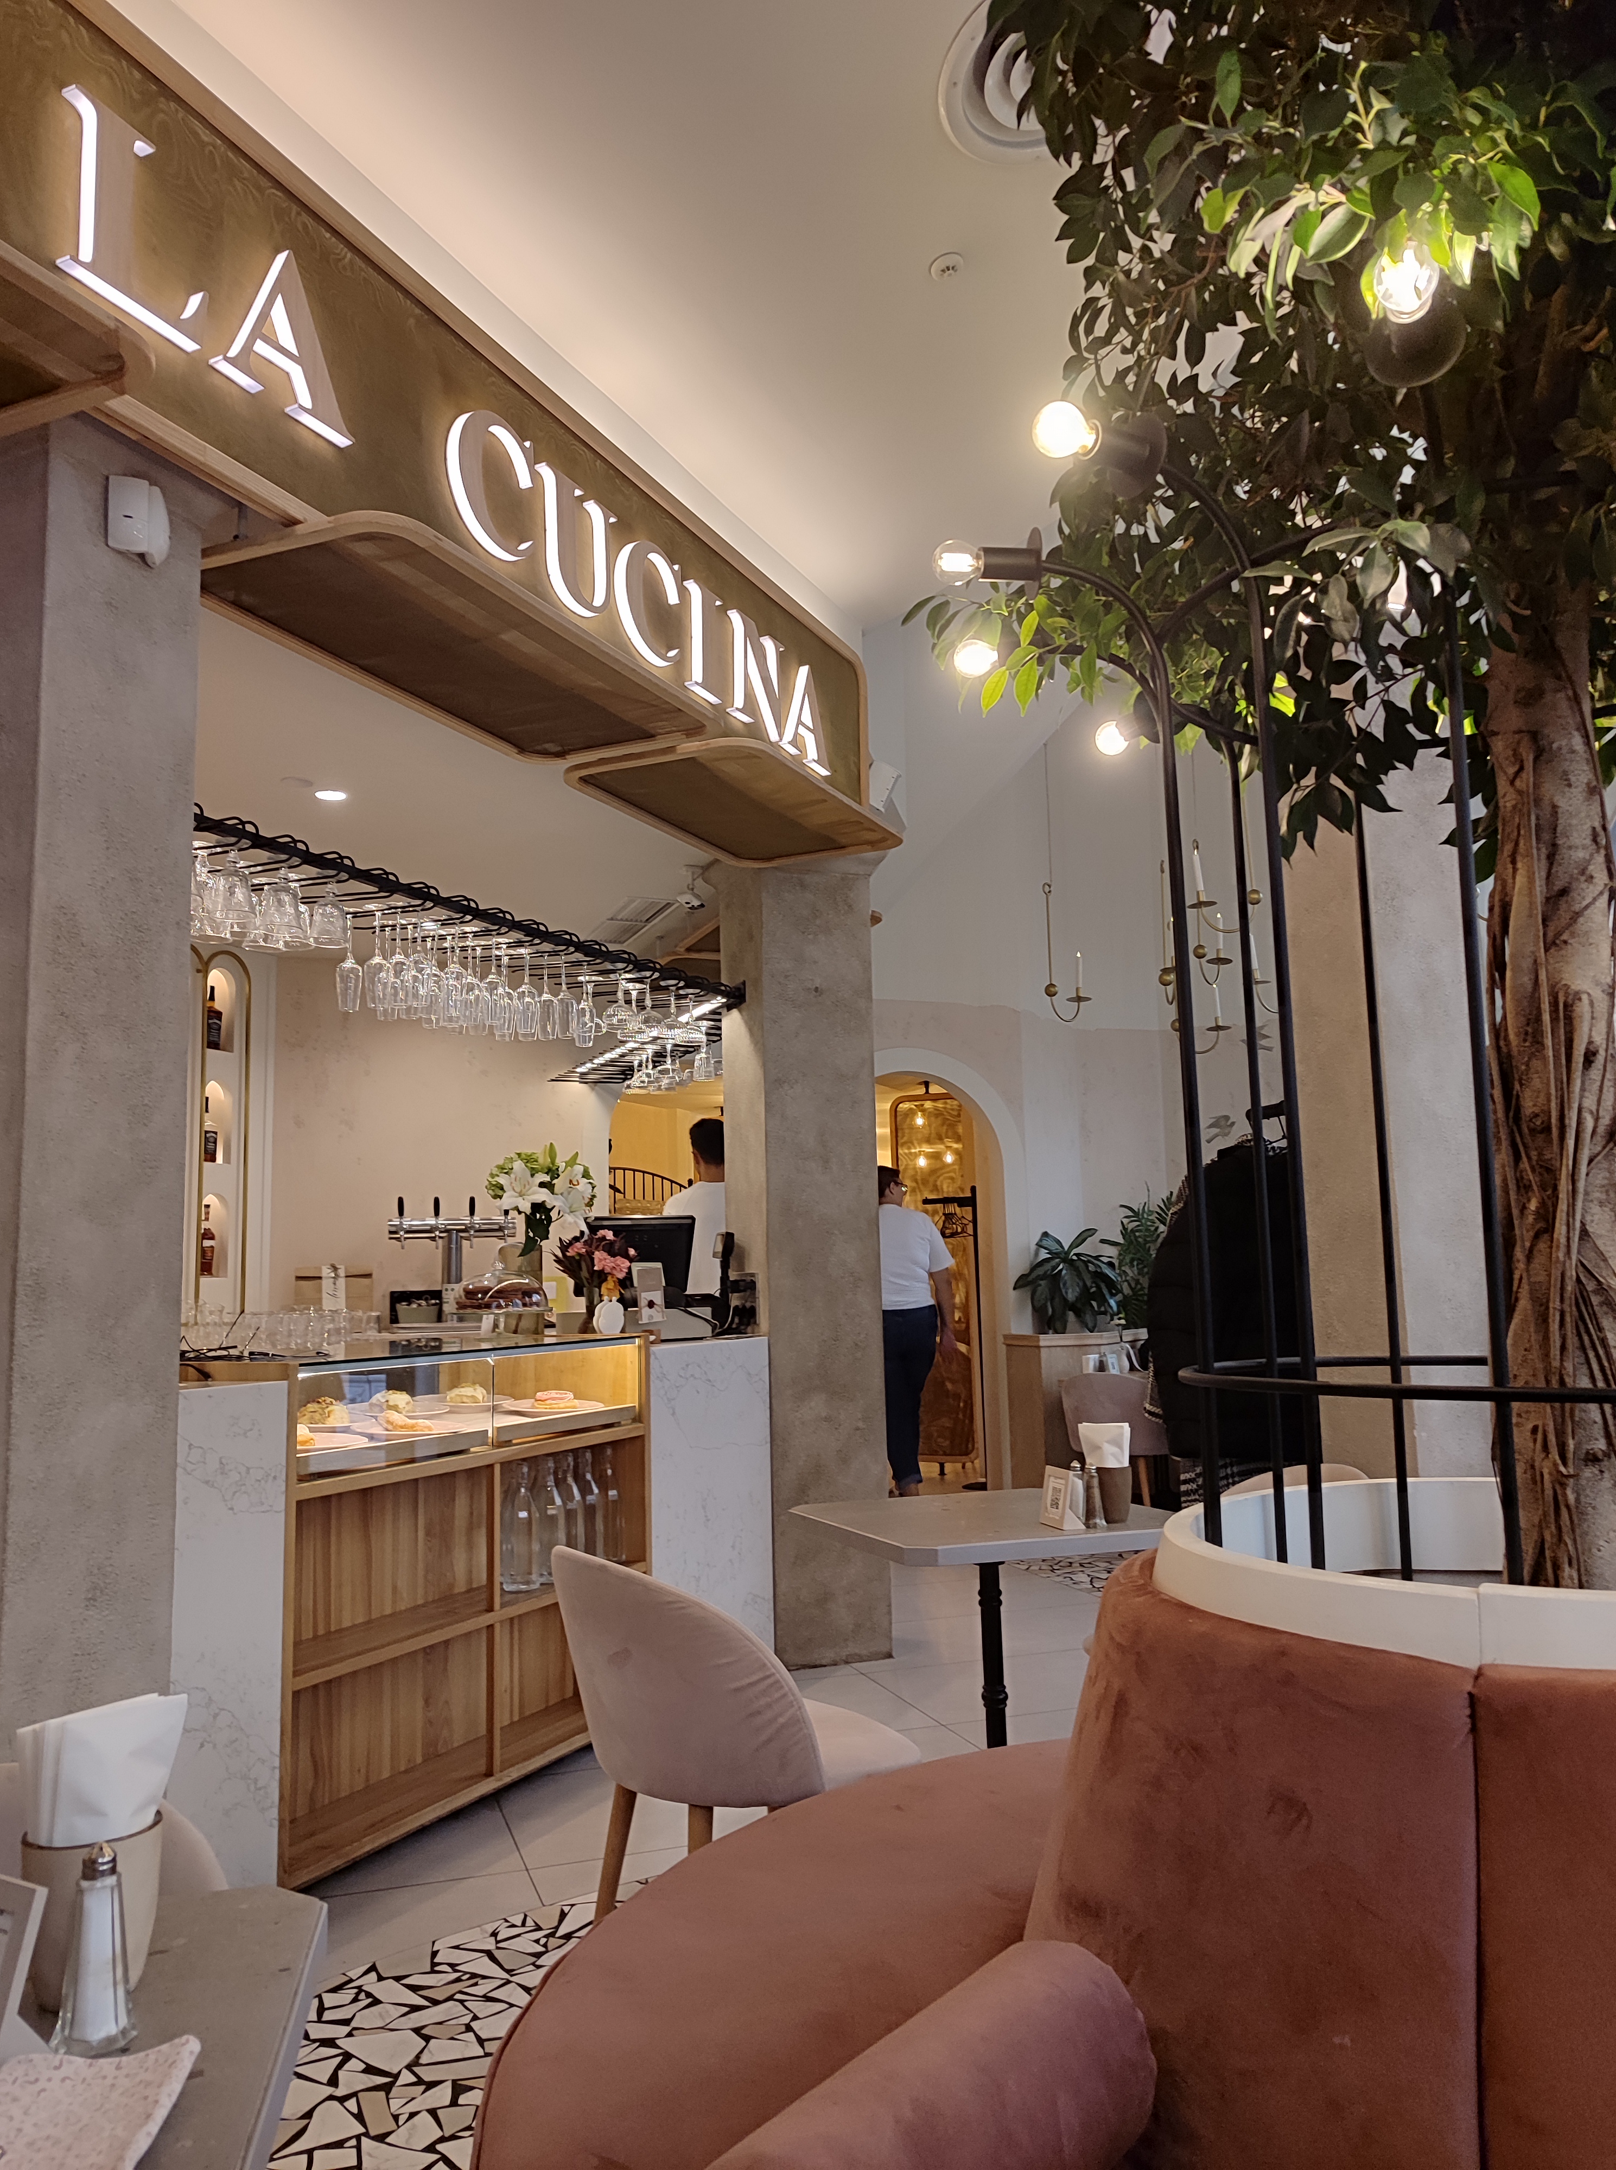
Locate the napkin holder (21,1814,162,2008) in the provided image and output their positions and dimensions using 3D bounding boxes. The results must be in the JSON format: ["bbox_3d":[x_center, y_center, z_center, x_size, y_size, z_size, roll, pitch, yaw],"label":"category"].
[{"bbox_3d":[-0.451,0.518,0.985,0.081,0.099,0.081,2,-8,-24],"label":"napkin holder"}]

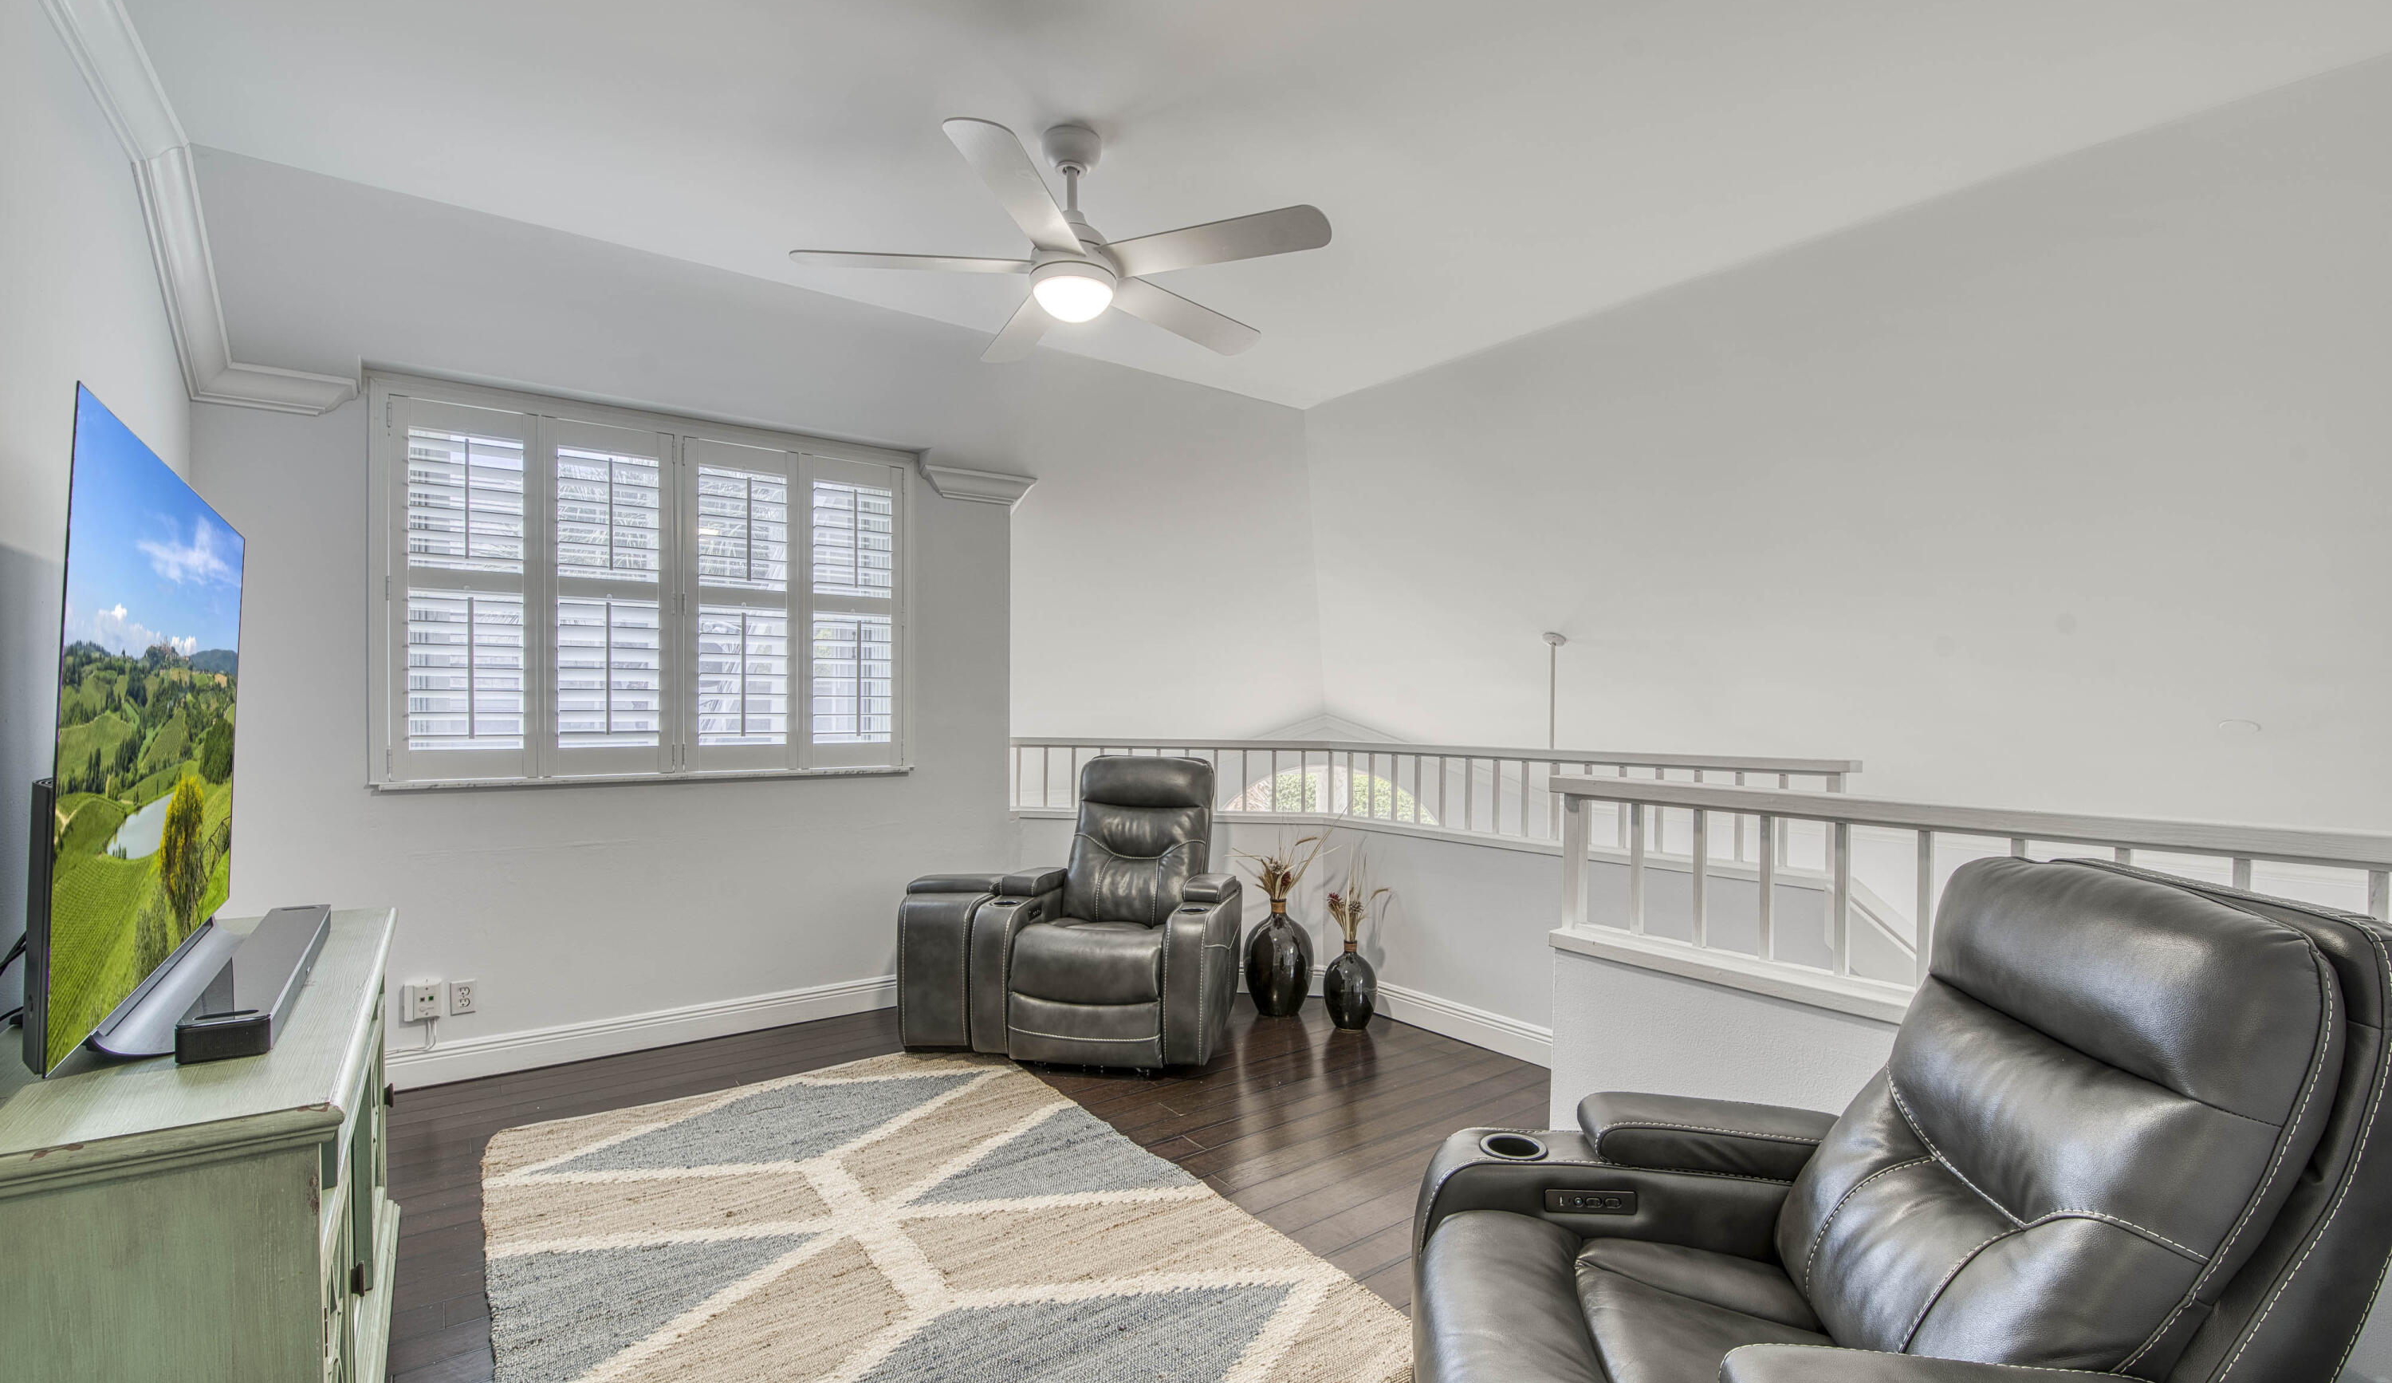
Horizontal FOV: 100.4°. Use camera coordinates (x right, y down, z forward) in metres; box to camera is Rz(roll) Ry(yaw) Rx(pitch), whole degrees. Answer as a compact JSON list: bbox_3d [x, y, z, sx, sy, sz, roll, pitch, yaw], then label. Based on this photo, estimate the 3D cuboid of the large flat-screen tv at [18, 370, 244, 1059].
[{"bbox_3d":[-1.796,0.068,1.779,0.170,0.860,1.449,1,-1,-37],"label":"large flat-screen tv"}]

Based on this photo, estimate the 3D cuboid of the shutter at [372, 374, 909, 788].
[{"bbox_3d":[-1.936,-0.349,3.716,1.752,1.334,0.090,1,-1,-35],"label":"shutter"}]

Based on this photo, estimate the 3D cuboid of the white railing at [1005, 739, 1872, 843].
[{"bbox_3d":[0.675,0.397,3.906,3.217,0.365,0.786,-1,-1,34],"label":"white railing"}]

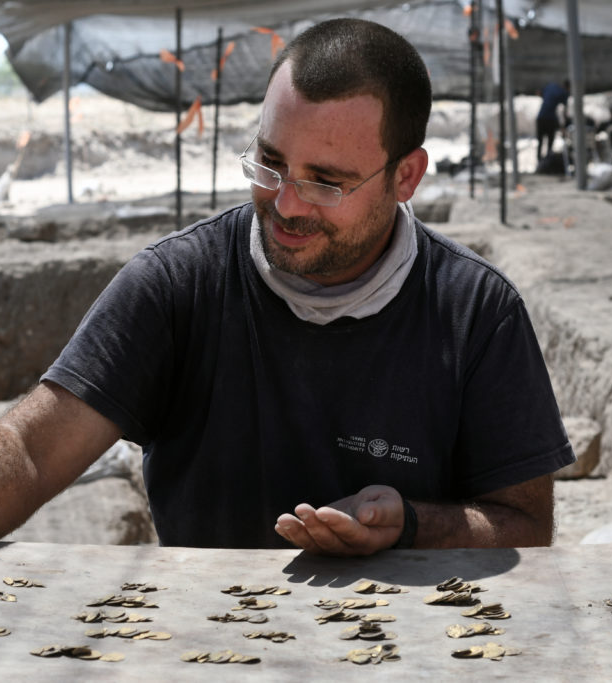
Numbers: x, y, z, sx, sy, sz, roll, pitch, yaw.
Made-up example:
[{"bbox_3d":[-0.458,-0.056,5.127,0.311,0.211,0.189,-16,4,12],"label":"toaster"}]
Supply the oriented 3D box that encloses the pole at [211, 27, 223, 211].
[{"bbox_3d":[-0.613,-1.526,14.600,0.035,1.260,0.035,2,7,0],"label":"pole"}]

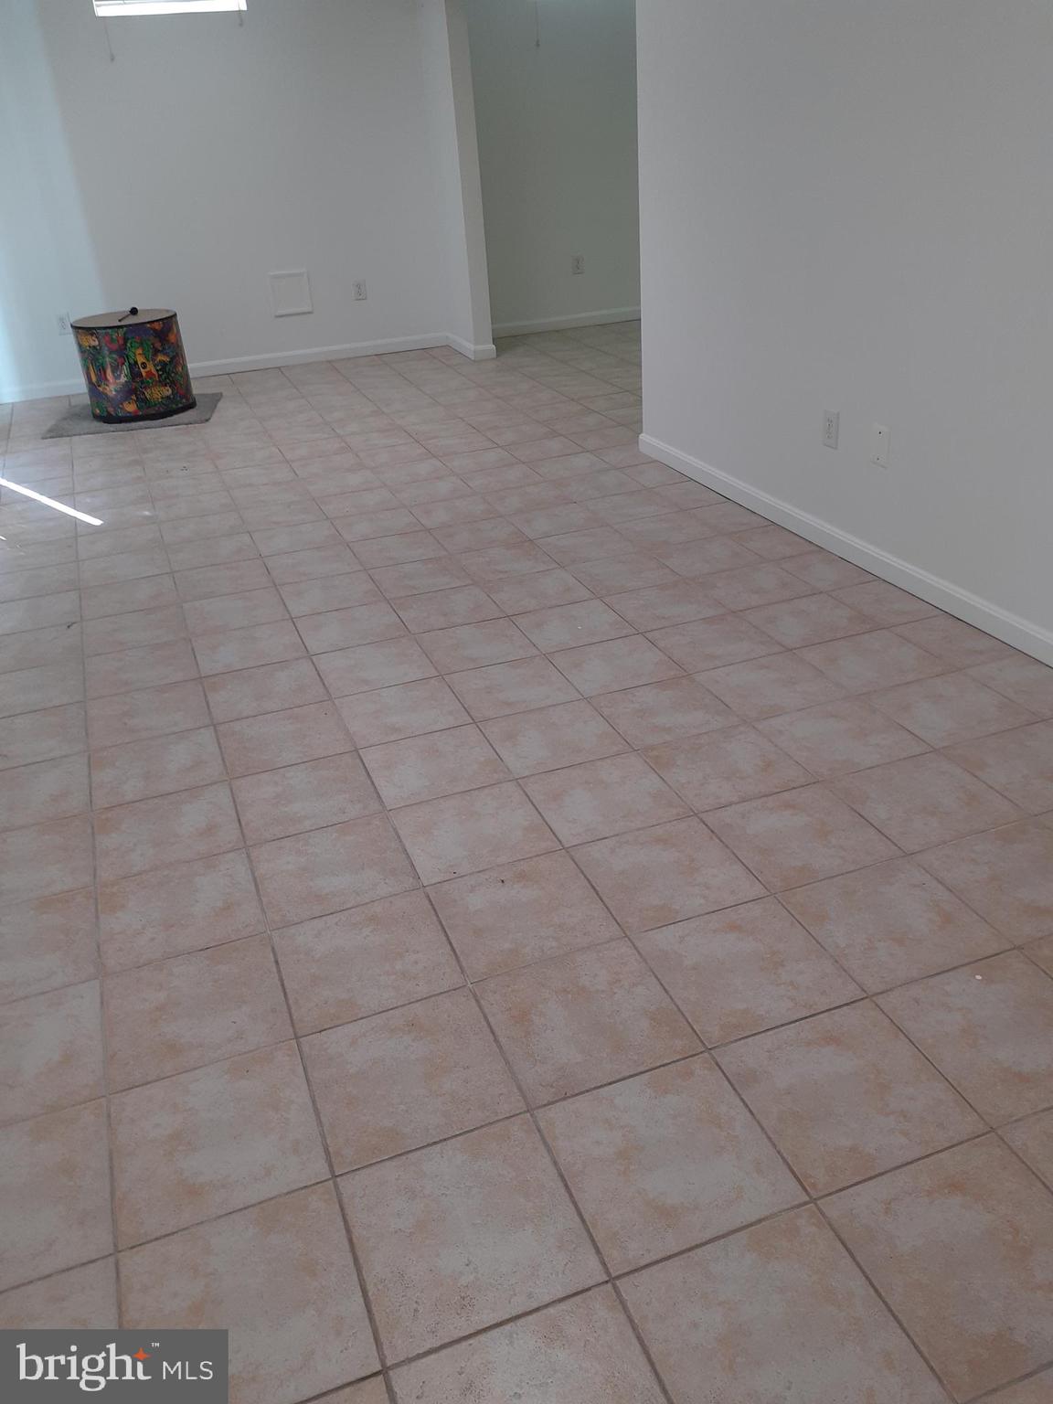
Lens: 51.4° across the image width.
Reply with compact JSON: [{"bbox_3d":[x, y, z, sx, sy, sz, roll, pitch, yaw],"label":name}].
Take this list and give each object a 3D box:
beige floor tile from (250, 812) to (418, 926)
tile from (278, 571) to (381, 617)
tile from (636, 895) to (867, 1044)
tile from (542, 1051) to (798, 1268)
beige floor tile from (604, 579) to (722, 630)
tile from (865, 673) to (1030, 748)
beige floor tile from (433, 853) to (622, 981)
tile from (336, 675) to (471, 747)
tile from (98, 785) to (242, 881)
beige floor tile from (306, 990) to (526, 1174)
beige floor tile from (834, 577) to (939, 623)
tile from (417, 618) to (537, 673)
[{"bbox_3d":[-0.403,0.349,2.278,0.305,0.012,0.302,-13,30,-17],"label":"beige floor tile"},{"bbox_3d":[-0.661,-0.364,3.683,0.308,0.010,0.305,-13,29,-17],"label":"tile"},{"bbox_3d":[0.387,0.475,1.956,0.305,0.012,0.302,-13,30,-17],"label":"tile"},{"bbox_3d":[0.202,0.659,1.598,0.303,0.010,0.303,-13,29,-16],"label":"tile"},{"bbox_3d":[0.429,-0.297,3.379,0.303,0.010,0.303,-13,29,-16],"label":"beige floor tile"},{"bbox_3d":[1.044,0.020,2.740,0.305,0.010,0.294,-13,30,-17],"label":"tile"},{"bbox_3d":[-0.009,0.416,2.129,0.305,0.010,0.294,-13,30,-17],"label":"beige floor tile"},{"bbox_3d":[-0.331,0.028,2.875,0.305,0.010,0.294,-13,30,-17],"label":"tile"},{"bbox_3d":[-0.799,0.287,2.433,0.303,0.010,0.303,-13,29,-16],"label":"tile"},{"bbox_3d":[-0.190,0.607,1.778,0.305,0.012,0.302,-13,30,-17],"label":"beige floor tile"},{"bbox_3d":[1.101,-0.301,3.356,0.258,0.010,0.305,-13,29,-17],"label":"beige floor tile"},{"bbox_3d":[-0.148,-0.166,3.204,0.303,0.010,0.303,-13,29,-16],"label":"tile"}]

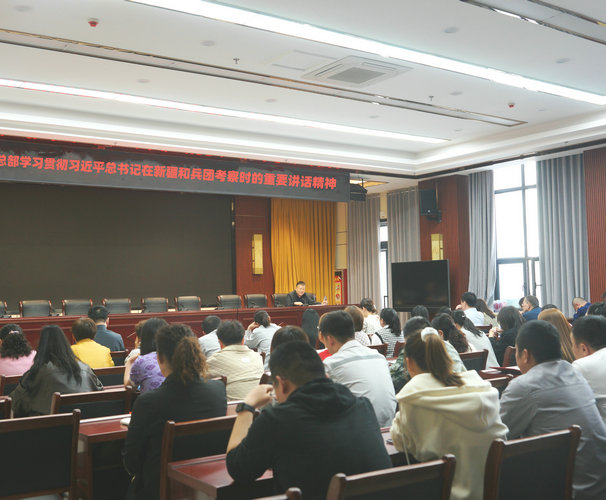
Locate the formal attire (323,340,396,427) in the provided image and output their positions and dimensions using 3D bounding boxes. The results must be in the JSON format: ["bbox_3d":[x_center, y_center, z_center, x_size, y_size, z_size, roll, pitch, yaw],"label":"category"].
[{"bbox_3d":[0.324,0.889,4.322,0.520,0.720,0.520,1,-3,-35],"label":"formal attire"}]

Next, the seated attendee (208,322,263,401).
[{"bbox_3d":[-0.525,1.116,5.099,0.520,1.260,0.750,1,-3,-36],"label":"seated attendee"}]

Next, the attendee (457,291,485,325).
[{"bbox_3d":[2.292,1.286,9.939,0.500,1.397,0.750,1,-3,-34],"label":"attendee"}]

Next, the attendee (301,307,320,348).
[{"bbox_3d":[0.069,1.328,8.641,0.460,1.270,0.750,1,-3,-35],"label":"attendee"}]

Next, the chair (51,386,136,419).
[{"bbox_3d":[-1.329,1.286,4.356,0.460,0.940,0.540,1,-3,-34],"label":"chair"}]

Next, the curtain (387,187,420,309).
[{"bbox_3d":[1.954,0.481,14.240,0.200,3.385,0.957,1,-3,-34],"label":"curtain"}]

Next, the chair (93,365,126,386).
[{"bbox_3d":[-1.513,1.375,5.715,0.460,0.950,0.540,1,-3,-35],"label":"chair"}]

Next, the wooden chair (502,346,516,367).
[{"bbox_3d":[1.894,1.363,6.803,0.460,0.950,0.540,1,-3,-35],"label":"wooden chair"}]

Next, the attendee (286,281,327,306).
[{"bbox_3d":[0.082,1.097,12.258,0.600,1.220,0.720,1,-3,-36],"label":"attendee"}]

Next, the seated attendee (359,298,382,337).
[{"bbox_3d":[0.765,1.287,9.112,0.460,1.350,0.750,1,-3,-35],"label":"seated attendee"}]

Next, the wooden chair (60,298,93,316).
[{"bbox_3d":[-3.251,1.252,10.810,0.580,1.020,0.600,1,-3,-35],"label":"wooden chair"}]

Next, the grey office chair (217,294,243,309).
[{"bbox_3d":[-1.140,1.278,12.577,0.560,1.000,0.600,1,-3,-34],"label":"grey office chair"}]

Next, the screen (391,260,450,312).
[{"bbox_3d":[1.858,0.576,11.500,0.080,0.820,1.430,0,-3,-29],"label":"screen"}]

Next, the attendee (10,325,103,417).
[{"bbox_3d":[-1.531,1.128,4.515,0.540,1.310,0.800,1,-3,-35],"label":"attendee"}]

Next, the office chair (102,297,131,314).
[{"bbox_3d":[-2.843,1.250,11.477,0.560,1.000,0.600,1,-3,-34],"label":"office chair"}]

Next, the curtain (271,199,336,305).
[{"bbox_3d":[0.030,0.401,15.165,1.653,2.950,0.200,1,-3,-36],"label":"curtain"}]

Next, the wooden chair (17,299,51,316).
[{"bbox_3d":[-3.524,1.168,9.797,0.530,1.000,0.600,1,-3,-36],"label":"wooden chair"}]

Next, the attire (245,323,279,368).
[{"bbox_3d":[-0.404,1.070,7.655,0.500,0.620,0.420,0,-3,-21],"label":"attire"}]

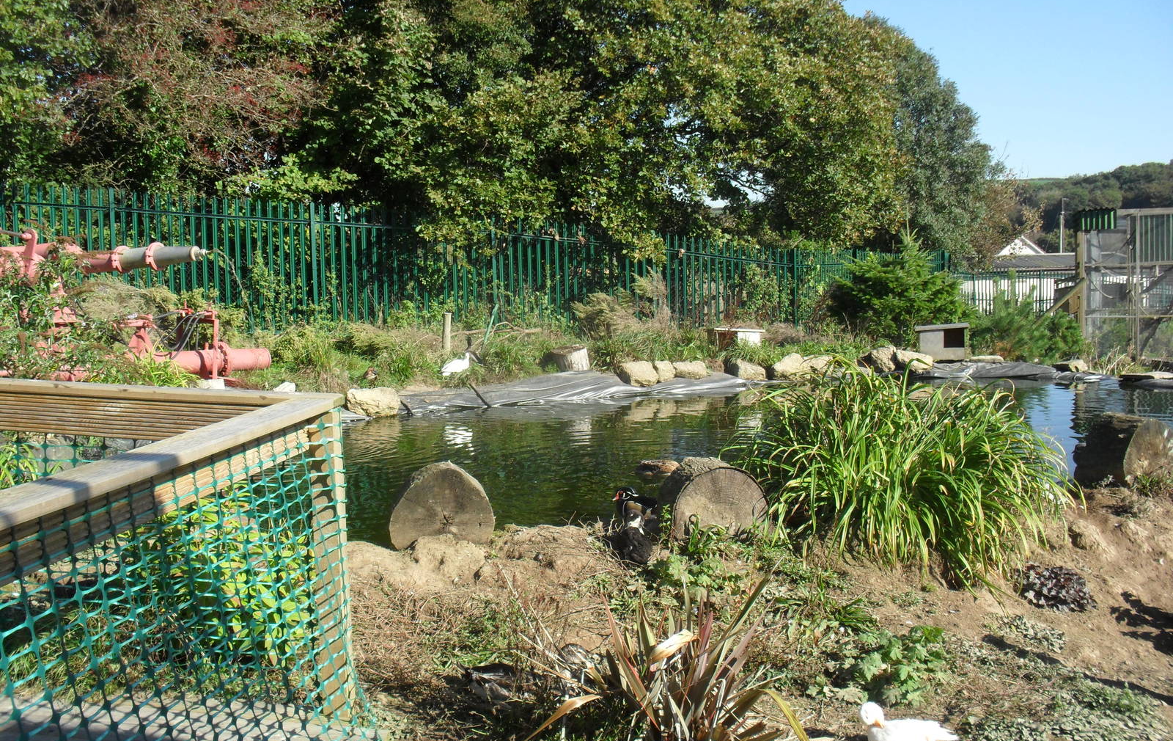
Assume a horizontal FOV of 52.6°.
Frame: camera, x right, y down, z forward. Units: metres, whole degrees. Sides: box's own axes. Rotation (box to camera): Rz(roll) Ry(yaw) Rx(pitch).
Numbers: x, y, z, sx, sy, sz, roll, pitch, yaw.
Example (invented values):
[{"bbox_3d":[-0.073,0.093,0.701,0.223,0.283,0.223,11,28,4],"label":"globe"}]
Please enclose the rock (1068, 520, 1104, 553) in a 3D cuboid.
[{"bbox_3d":[2.527,0.837,6.000,0.190,0.150,0.170,0,5,0],"label":"rock"}]

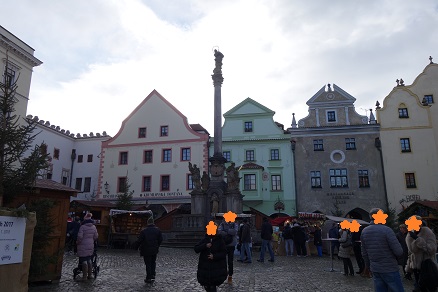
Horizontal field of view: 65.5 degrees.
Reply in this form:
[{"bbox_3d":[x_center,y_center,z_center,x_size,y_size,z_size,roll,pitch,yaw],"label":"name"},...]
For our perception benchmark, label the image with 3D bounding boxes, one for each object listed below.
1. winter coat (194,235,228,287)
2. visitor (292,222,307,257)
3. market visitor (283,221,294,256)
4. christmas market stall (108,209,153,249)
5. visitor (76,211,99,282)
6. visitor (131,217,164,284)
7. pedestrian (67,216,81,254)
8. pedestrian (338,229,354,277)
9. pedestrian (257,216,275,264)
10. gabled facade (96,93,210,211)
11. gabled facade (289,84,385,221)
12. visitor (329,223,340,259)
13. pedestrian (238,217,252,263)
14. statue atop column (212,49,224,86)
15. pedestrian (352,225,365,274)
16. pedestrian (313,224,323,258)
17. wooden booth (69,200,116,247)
[{"bbox_3d":[-0.132,2.014,5.999,0.620,0.864,0.420,0,-13,0],"label":"winter coat"},{"bbox_3d":[4.148,4.843,17.555,0.600,1.675,0.420,-1,-14,3],"label":"visitor"},{"bbox_3d":[3.553,4.729,17.437,0.550,1.720,0.420,-2,-13,6],"label":"market visitor"},{"bbox_3d":[-5.326,5.081,20.877,2.500,2.270,1.800,2,-14,-10],"label":"christmas market stall"},{"bbox_3d":[-3.582,2.736,9.319,0.570,1.773,0.450,1,-14,-6],"label":"visitor"},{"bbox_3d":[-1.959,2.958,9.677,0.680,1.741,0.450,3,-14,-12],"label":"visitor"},{"bbox_3d":[-6.864,4.290,16.350,0.550,1.774,0.450,-3,-14,11],"label":"pedestrian"},{"bbox_3d":[4.056,3.192,10.746,0.450,1.680,0.480,5,-14,-23],"label":"pedestrian"},{"bbox_3d":[1.936,3.900,14.181,0.550,1.807,0.550,-10,-17,36],"label":"pedestrian"},{"bbox_3d":[-7.712,2.189,43.965,14.503,18.379,4.000,-4,-13,14],"label":"gabled facade"},{"bbox_3d":[10.915,1.458,31.530,8.030,14.890,1.500,-2,-14,8],"label":"gabled facade"},{"bbox_3d":[5.534,4.504,16.324,0.500,1.720,0.400,-9,-15,33],"label":"visitor"},{"bbox_3d":[1.100,3.922,14.139,0.520,1.750,0.480,-6,-14,23],"label":"pedestrian"},{"bbox_3d":[-0.058,-6.541,28.194,1.000,3.455,0.950,-2,-13,8],"label":"statue atop column"},{"bbox_3d":[4.724,3.501,11.706,0.500,1.681,0.550,8,-16,-30],"label":"pedestrian"},{"bbox_3d":[4.917,4.647,17.019,0.380,1.700,0.450,-10,-16,36],"label":"pedestrian"},{"bbox_3d":[-7.977,4.720,20.717,2.400,2.750,2.400,-7,-14,26],"label":"wooden booth"}]

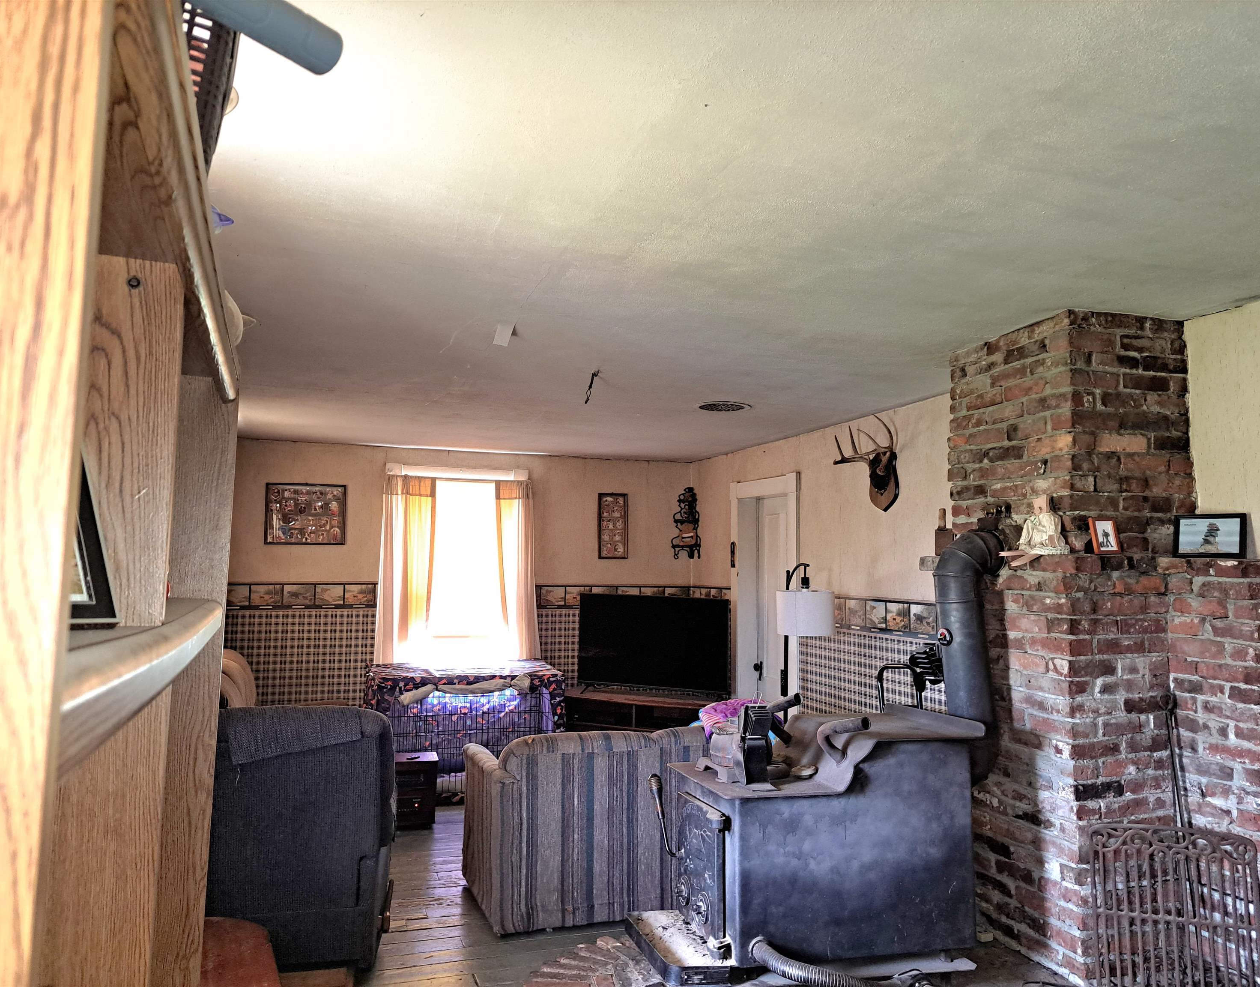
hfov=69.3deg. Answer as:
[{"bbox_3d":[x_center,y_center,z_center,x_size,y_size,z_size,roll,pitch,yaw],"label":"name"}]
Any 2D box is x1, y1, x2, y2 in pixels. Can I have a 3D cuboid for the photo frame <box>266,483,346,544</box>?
[{"bbox_3d":[-2.331,0.153,6.572,0.550,0.435,0.025,2,-5,-18],"label":"photo frame"}]

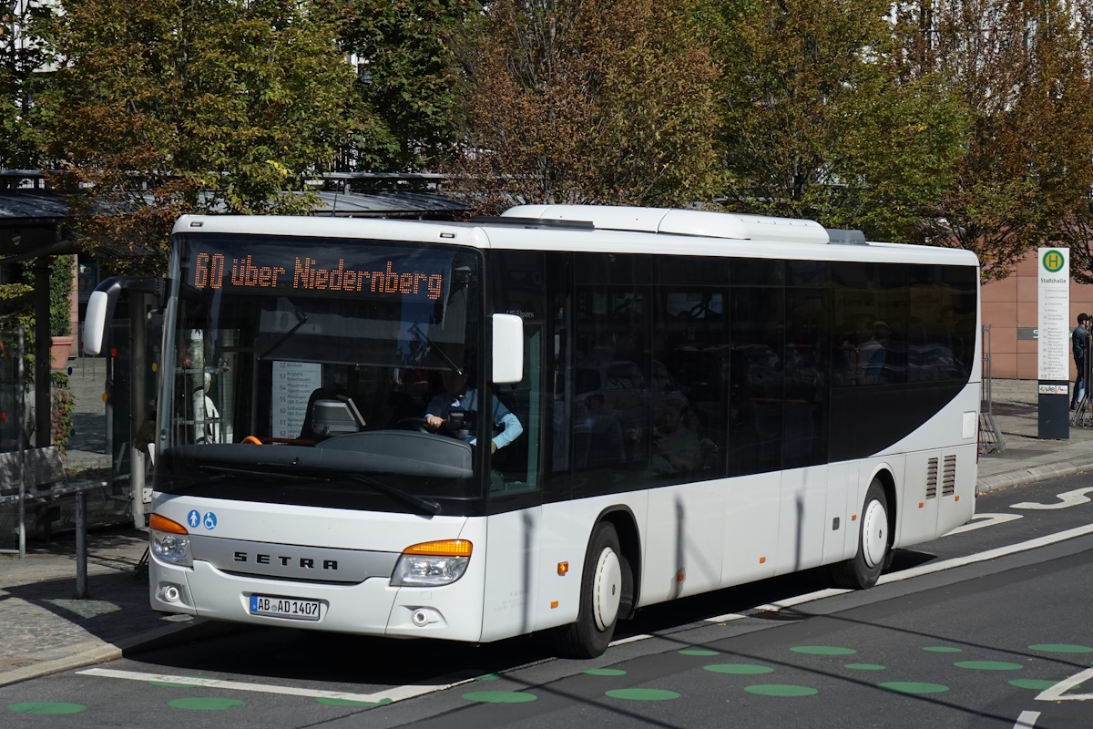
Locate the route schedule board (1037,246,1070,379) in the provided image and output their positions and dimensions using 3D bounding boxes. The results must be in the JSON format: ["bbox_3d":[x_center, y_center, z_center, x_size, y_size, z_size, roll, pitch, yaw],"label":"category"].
[{"bbox_3d":[8.248,-0.807,53.800,0.520,2.160,0.100,1,2,23],"label":"route schedule board"}]

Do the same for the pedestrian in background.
[{"bbox_3d":[10.317,-0.070,63.800,0.550,1.820,0.500,0,2,12],"label":"pedestrian in background"}]

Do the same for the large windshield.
[{"bbox_3d":[-1.581,0.051,22.386,2.440,1.800,0.400,4,2,23],"label":"large windshield"}]

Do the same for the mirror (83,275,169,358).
[{"bbox_3d":[-2.903,-0.323,22.733,0.400,0.560,0.520,4,3,31],"label":"mirror"}]

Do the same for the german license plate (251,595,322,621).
[{"bbox_3d":[-1.753,1.627,22.215,0.525,0.118,0.020,4,2,23],"label":"german license plate"}]

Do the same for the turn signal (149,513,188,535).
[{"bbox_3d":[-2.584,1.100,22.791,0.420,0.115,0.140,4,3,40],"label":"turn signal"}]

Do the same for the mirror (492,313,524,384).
[{"bbox_3d":[-0.249,-0.104,21.862,0.240,0.470,0.180,3,2,8],"label":"mirror"}]

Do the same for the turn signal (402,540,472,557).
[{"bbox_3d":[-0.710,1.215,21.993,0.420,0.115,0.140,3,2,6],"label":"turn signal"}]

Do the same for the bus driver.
[{"bbox_3d":[-0.608,0.665,22.936,0.600,1.320,0.850,3,2,20],"label":"bus driver"}]

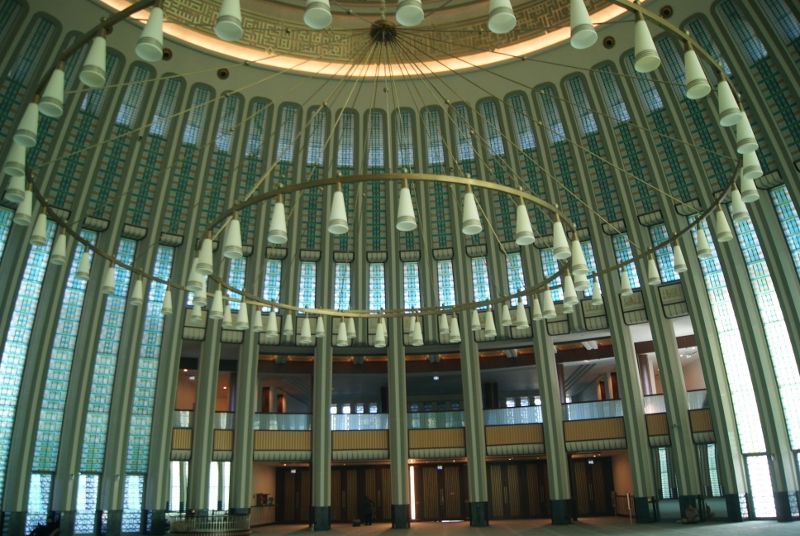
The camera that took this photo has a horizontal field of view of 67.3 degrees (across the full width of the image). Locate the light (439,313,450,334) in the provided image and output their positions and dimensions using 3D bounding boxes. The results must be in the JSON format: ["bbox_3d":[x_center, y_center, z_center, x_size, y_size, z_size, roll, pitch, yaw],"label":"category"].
[{"bbox_3d":[1.177,1.430,15.914,0.250,0.620,0.250,-2,-20,0],"label":"light"}]

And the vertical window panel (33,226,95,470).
[{"bbox_3d":[-15.377,3.597,27.860,0.920,11.435,0.120,16,-18,-39],"label":"vertical window panel"}]

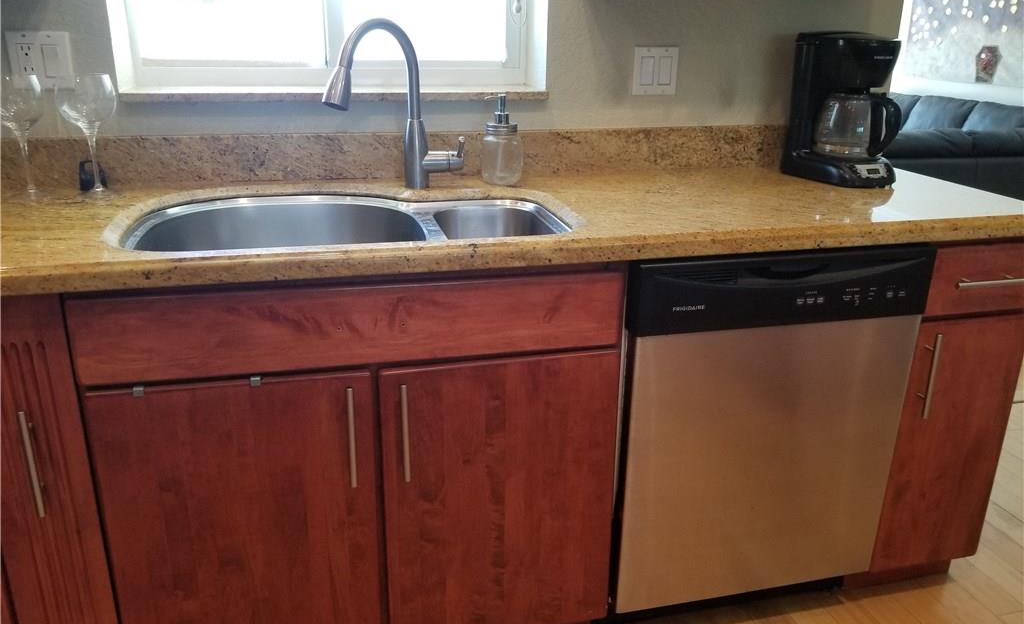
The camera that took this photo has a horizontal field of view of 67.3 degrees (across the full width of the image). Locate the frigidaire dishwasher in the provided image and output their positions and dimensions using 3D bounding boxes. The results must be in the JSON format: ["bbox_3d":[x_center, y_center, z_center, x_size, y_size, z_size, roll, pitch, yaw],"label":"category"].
[{"bbox_3d":[0.443,0.168,1.810,0.600,0.805,0.600,-4,20,-13],"label":"frigidaire dishwasher"}]

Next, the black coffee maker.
[{"bbox_3d":[0.807,-0.477,1.813,0.186,0.335,0.242,-6,21,-19],"label":"black coffee maker"}]

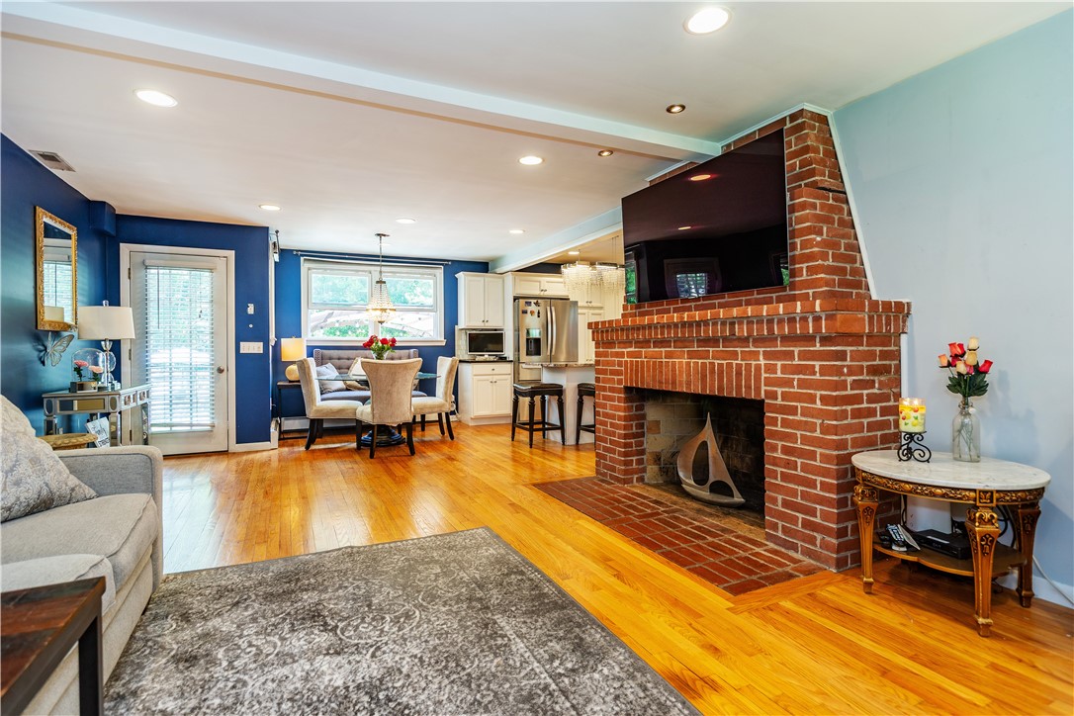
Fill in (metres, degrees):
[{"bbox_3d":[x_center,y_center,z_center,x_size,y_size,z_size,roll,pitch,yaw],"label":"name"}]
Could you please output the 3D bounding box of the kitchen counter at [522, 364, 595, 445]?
[{"bbox_3d":[0.739,0.499,6.046,1.840,0.910,0.850,-1,1,-26],"label":"kitchen counter"}]

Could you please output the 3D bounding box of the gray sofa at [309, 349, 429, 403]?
[{"bbox_3d":[-2.167,0.433,6.607,1.340,1.080,0.660,-1,1,-26],"label":"gray sofa"}]

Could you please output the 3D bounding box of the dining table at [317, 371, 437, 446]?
[{"bbox_3d":[-1.709,0.587,5.594,1.350,0.745,1.350,-1,1,-26],"label":"dining table"}]

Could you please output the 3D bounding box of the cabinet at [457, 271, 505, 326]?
[{"bbox_3d":[-0.832,-0.828,7.532,0.675,0.775,0.355,-1,1,-26],"label":"cabinet"}]

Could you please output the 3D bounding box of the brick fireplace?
[{"bbox_3d":[1.094,-0.192,3.256,0.550,2.300,2.090,-1,1,-26],"label":"brick fireplace"}]

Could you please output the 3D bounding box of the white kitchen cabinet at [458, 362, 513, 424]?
[{"bbox_3d":[-0.753,0.506,7.471,0.612,0.890,0.610,-1,1,-26],"label":"white kitchen cabinet"}]

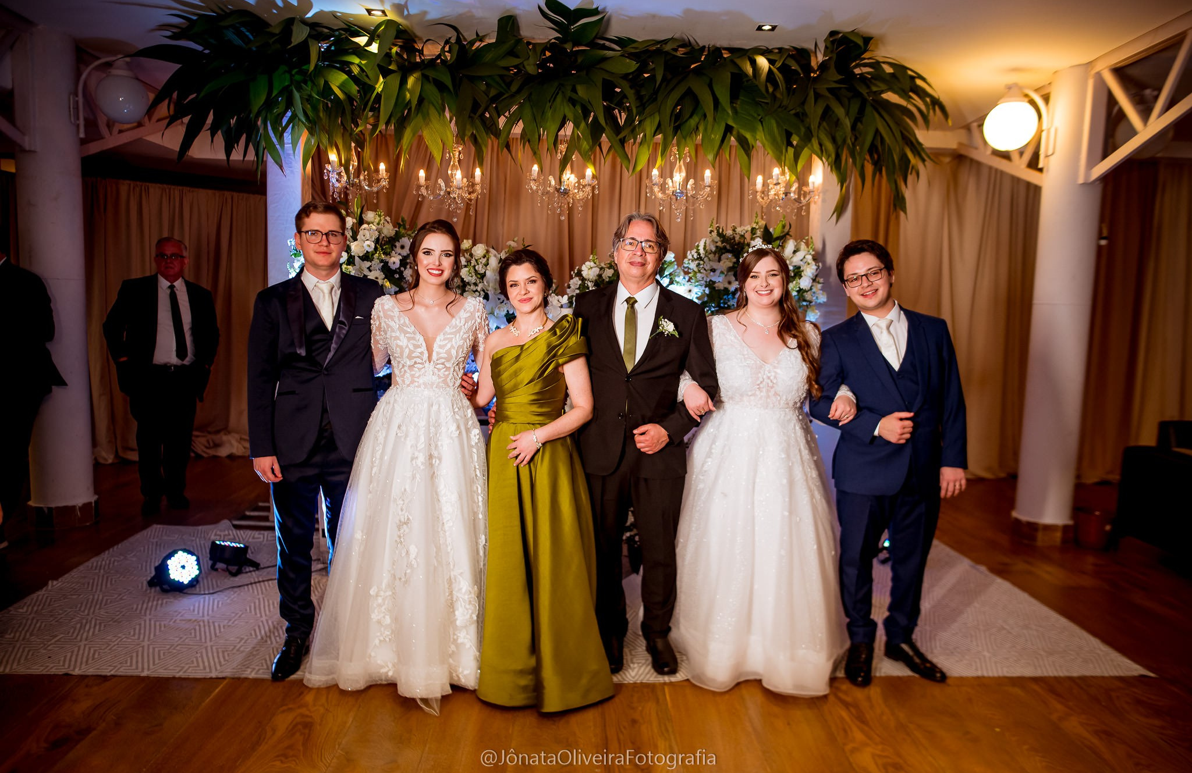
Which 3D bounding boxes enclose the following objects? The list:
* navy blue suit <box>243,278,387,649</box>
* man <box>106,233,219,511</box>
[{"bbox_3d":[-1.080,0.293,3.077,0.510,1.410,0.330,0,6,-12],"label":"navy blue suit"},{"bbox_3d":[-2.923,-0.083,5.335,0.670,1.790,0.380,-1,6,-26],"label":"man"}]

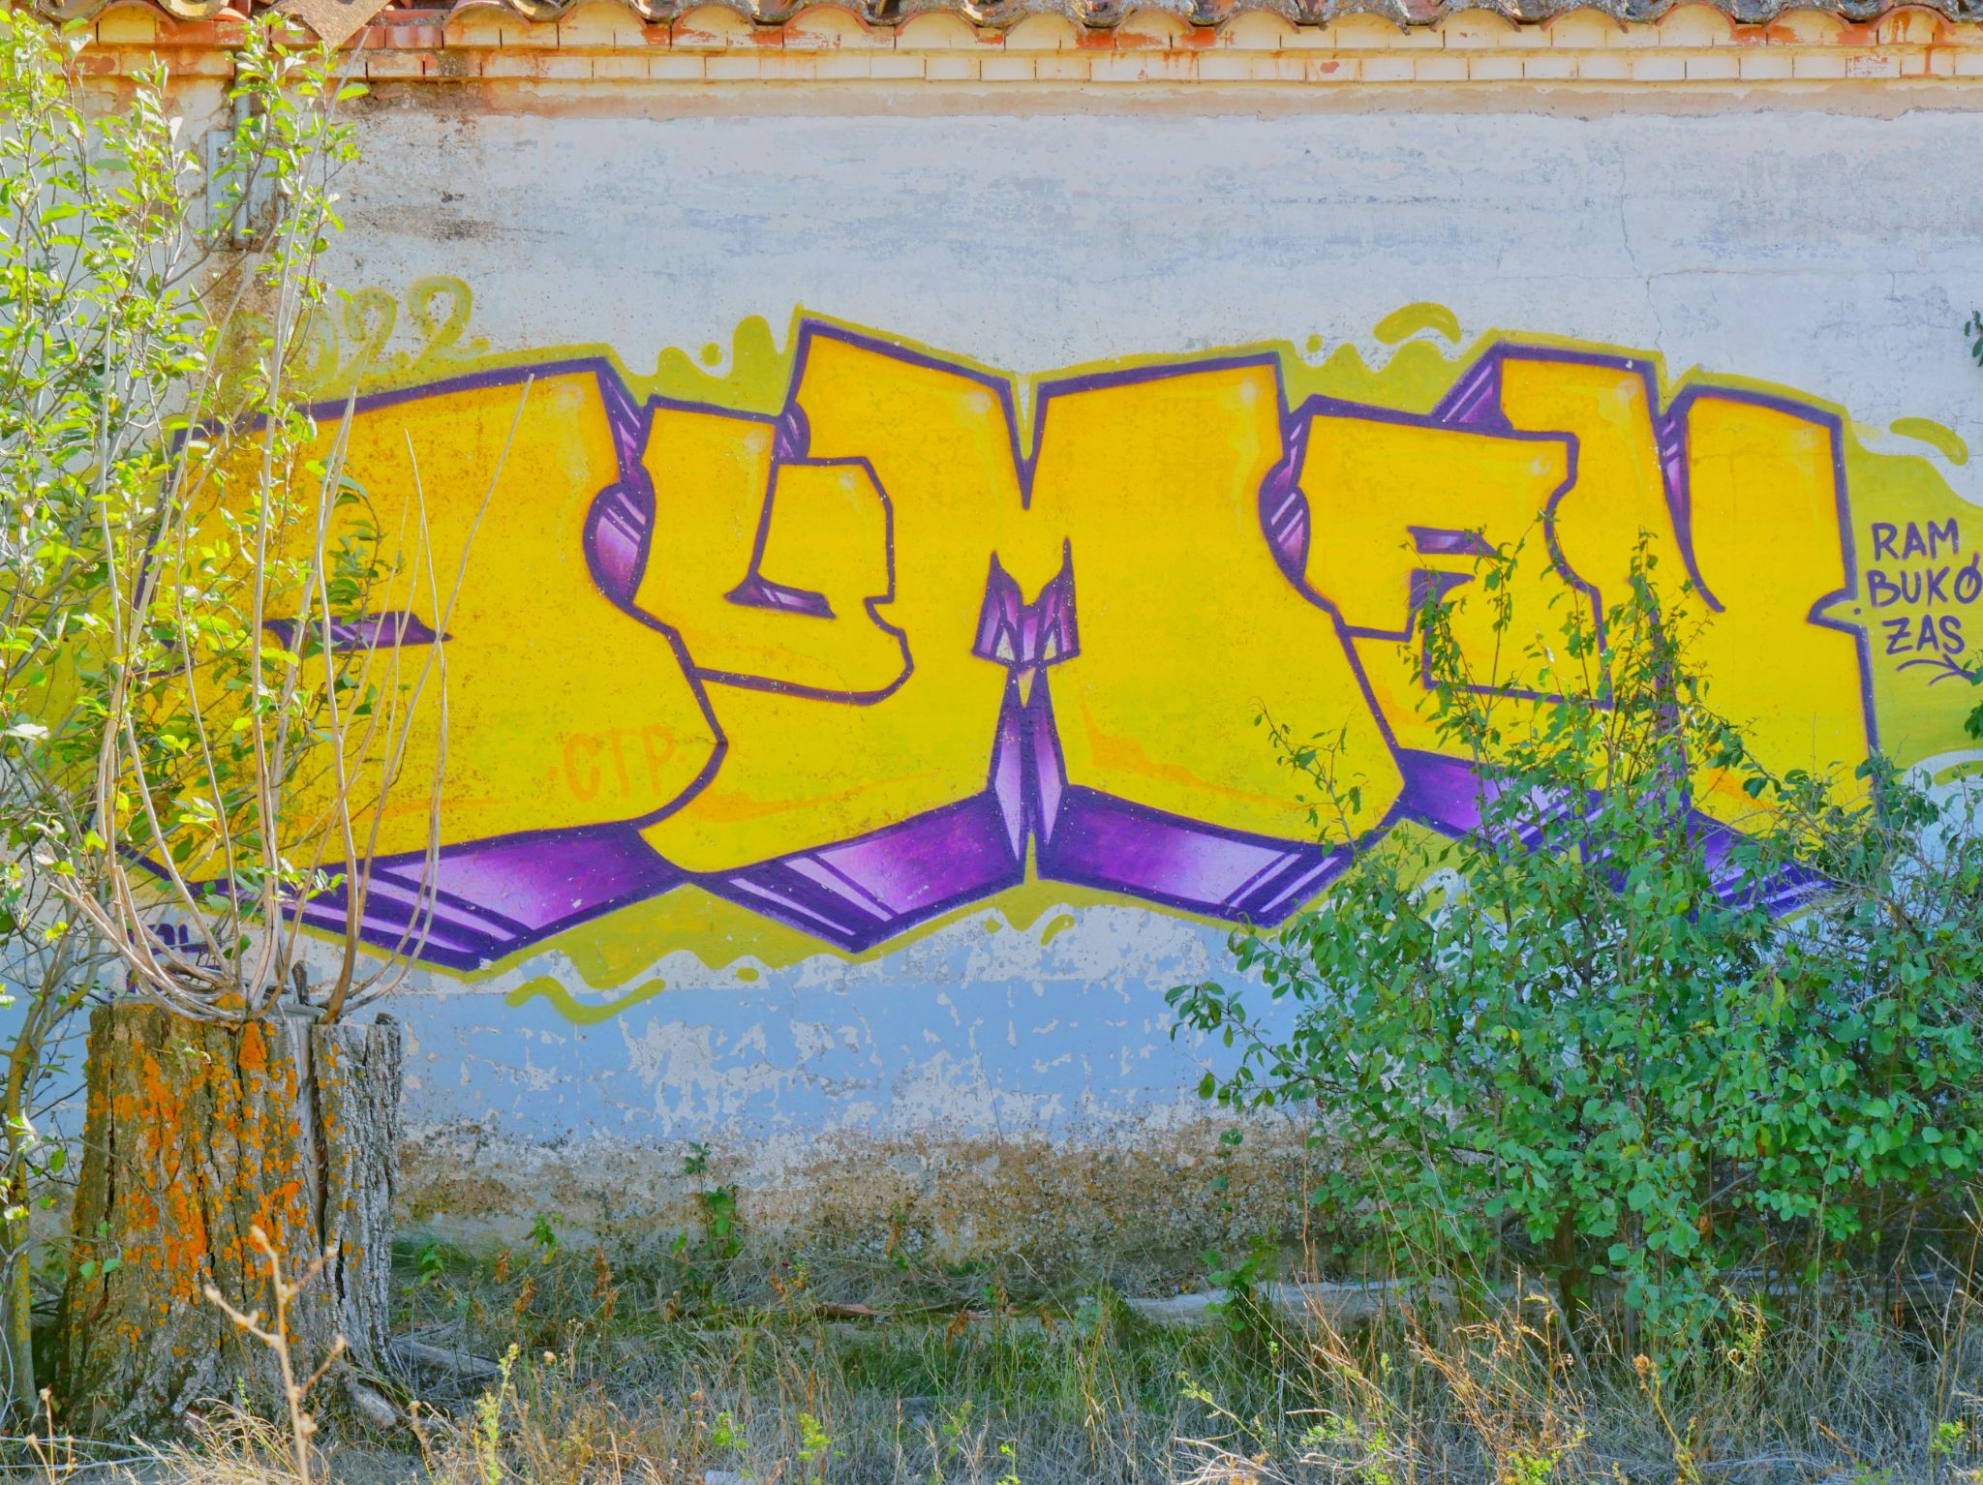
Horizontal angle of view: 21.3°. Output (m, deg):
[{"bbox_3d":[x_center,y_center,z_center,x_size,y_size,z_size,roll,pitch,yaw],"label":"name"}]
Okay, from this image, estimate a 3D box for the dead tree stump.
[{"bbox_3d":[-1.405,0.858,9.720,0.610,0.760,0.580,0,1,-8],"label":"dead tree stump"}]

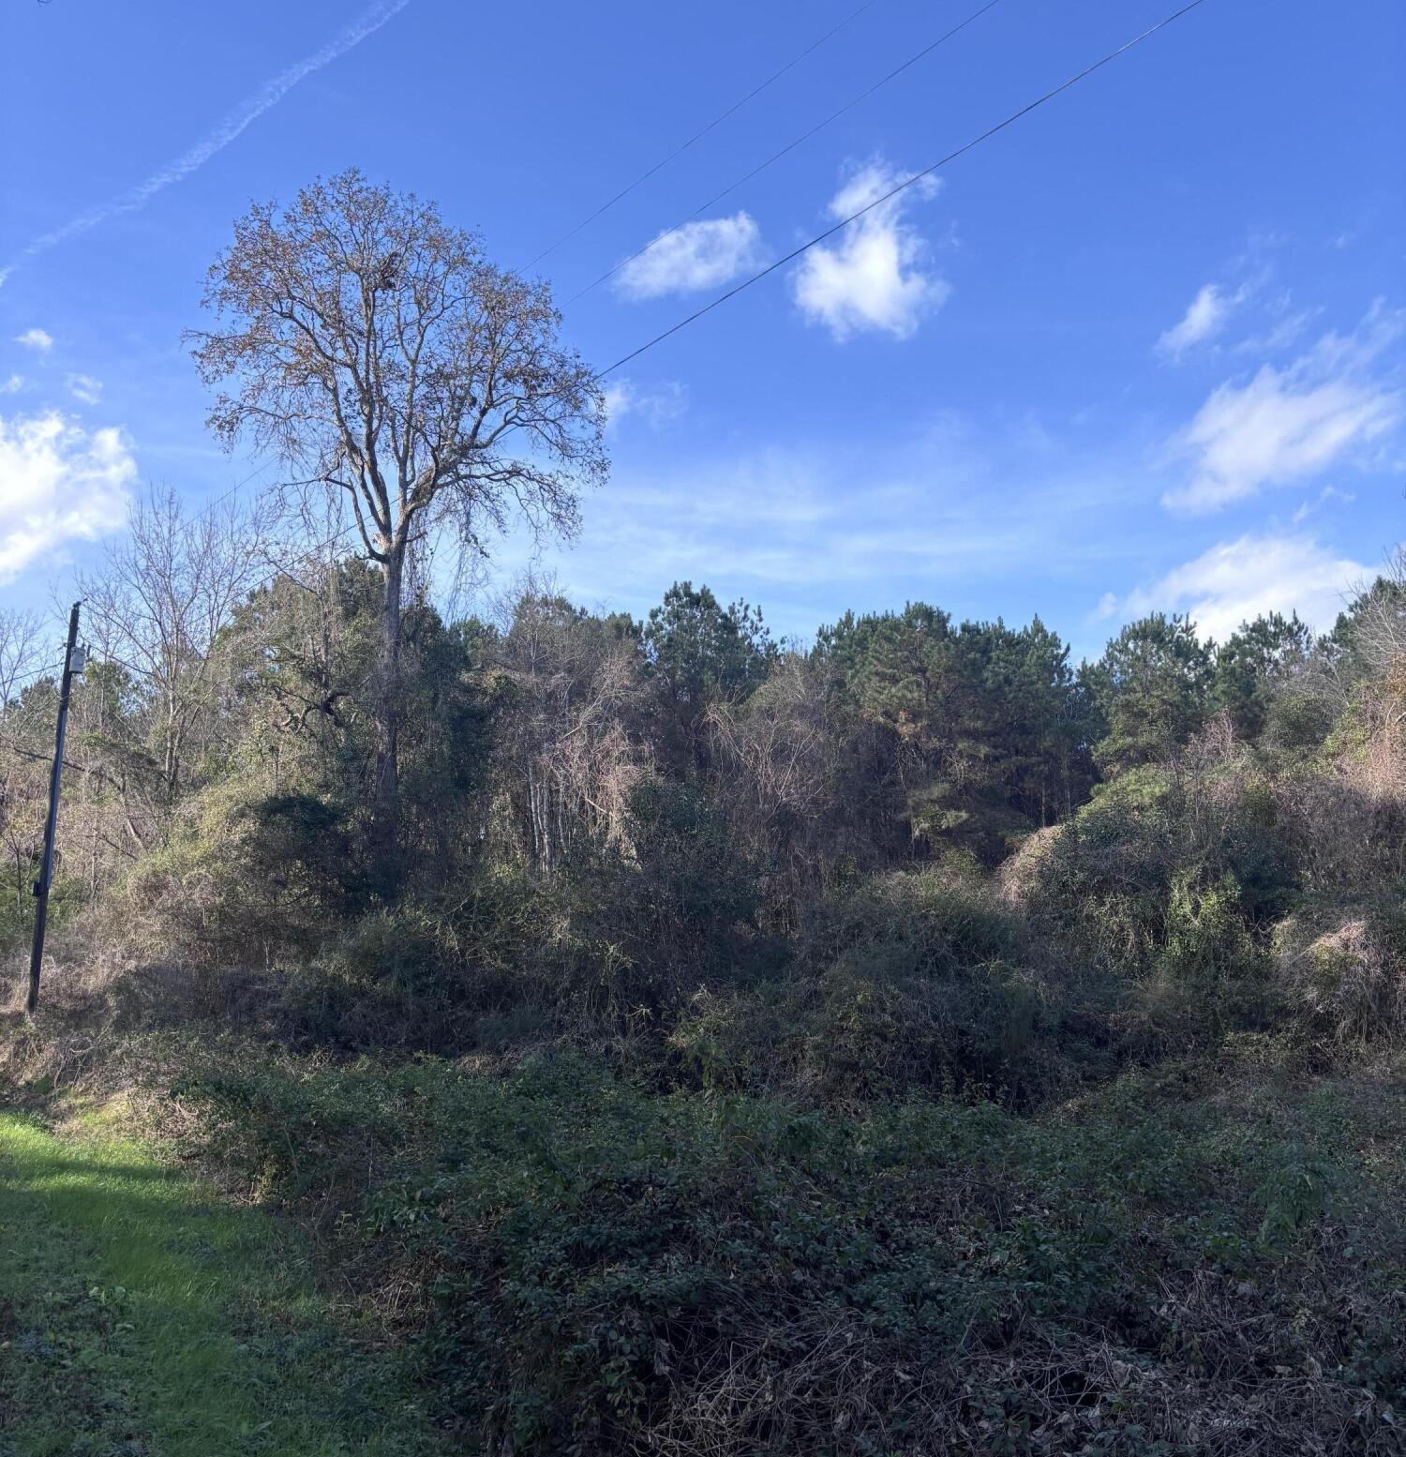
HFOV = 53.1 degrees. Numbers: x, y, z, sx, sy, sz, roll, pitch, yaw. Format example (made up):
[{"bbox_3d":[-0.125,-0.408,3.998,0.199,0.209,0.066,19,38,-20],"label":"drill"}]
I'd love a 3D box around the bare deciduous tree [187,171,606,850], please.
[{"bbox_3d":[-9.646,-5.631,42.403,12.200,23.790,12.200,0,-9,0],"label":"bare deciduous tree"}]

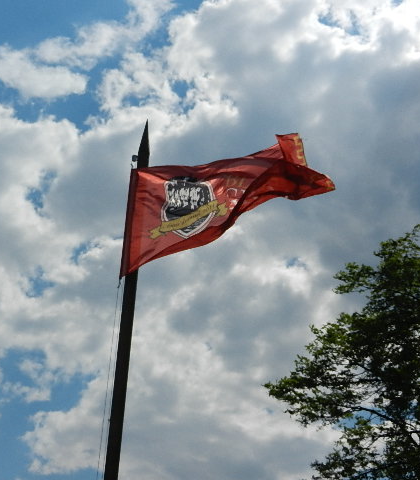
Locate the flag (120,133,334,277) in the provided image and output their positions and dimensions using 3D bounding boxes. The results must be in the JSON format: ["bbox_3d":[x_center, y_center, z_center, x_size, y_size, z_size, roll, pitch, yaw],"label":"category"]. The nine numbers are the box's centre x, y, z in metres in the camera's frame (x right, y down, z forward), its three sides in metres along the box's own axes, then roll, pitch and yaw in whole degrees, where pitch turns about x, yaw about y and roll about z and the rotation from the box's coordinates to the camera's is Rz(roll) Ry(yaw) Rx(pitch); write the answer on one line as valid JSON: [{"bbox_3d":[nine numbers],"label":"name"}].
[{"bbox_3d":[0.150,-0.345,7.300,1.900,1.220,0.420,-9,-33,19],"label":"flag"}]

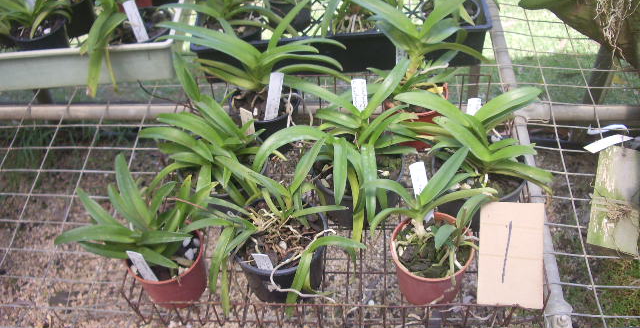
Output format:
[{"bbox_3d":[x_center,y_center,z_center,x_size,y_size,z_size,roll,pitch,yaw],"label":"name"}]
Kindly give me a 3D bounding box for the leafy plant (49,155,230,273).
[{"bbox_3d":[-0.239,0.057,0.823,0.220,0.105,0.145,0,47,5],"label":"leafy plant"}]

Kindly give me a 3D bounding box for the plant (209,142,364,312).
[{"bbox_3d":[-0.046,0.070,0.818,0.205,0.140,0.175,0,47,5],"label":"plant"}]

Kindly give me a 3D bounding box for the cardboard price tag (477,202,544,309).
[{"bbox_3d":[0.234,0.111,0.793,0.077,0.005,0.126,2,85,8],"label":"cardboard price tag"}]

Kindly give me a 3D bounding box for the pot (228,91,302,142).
[{"bbox_3d":[-0.082,-0.071,1.027,0.112,0.090,0.112,-2,48,3],"label":"pot"}]

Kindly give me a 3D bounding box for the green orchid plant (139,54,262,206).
[{"bbox_3d":[-0.163,-0.042,0.887,0.175,0.125,0.180,0,48,5],"label":"green orchid plant"}]

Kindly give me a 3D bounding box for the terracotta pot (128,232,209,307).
[{"bbox_3d":[-0.192,0.137,0.851,0.100,0.083,0.100,-3,47,3],"label":"terracotta pot"}]

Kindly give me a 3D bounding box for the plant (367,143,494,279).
[{"bbox_3d":[0.138,0.058,0.802,0.165,0.110,0.145,0,48,5],"label":"plant"}]

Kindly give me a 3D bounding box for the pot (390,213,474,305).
[{"bbox_3d":[0.143,0.129,0.833,0.102,0.082,0.102,0,48,5],"label":"pot"}]

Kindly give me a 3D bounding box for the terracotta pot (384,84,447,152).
[{"bbox_3d":[0.151,-0.076,1.016,0.098,0.087,0.098,0,47,5],"label":"terracotta pot"}]

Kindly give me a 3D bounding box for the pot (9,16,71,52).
[{"bbox_3d":[-0.505,-0.221,1.197,0.118,0.098,0.118,0,47,5],"label":"pot"}]

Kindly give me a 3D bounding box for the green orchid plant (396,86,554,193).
[{"bbox_3d":[0.204,-0.025,0.836,0.210,0.120,0.140,0,47,5],"label":"green orchid plant"}]

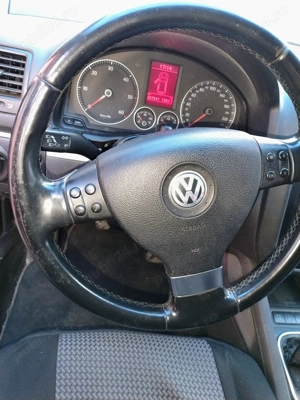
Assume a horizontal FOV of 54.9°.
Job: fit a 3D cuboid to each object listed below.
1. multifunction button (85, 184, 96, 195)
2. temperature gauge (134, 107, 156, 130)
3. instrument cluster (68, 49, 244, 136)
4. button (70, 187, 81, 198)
[{"bbox_3d":[-0.063,-0.011,0.306,0.011,0.011,0.005,-11,13,-5],"label":"multifunction button"},{"bbox_3d":[-0.008,-0.145,0.517,0.041,0.041,0.010,7,15,-10],"label":"temperature gauge"},{"bbox_3d":[0.022,-0.183,0.513,0.320,0.150,0.050,7,15,-10],"label":"instrument cluster"},{"bbox_3d":[-0.079,-0.008,0.307,0.011,0.011,0.005,-11,13,-5],"label":"button"}]

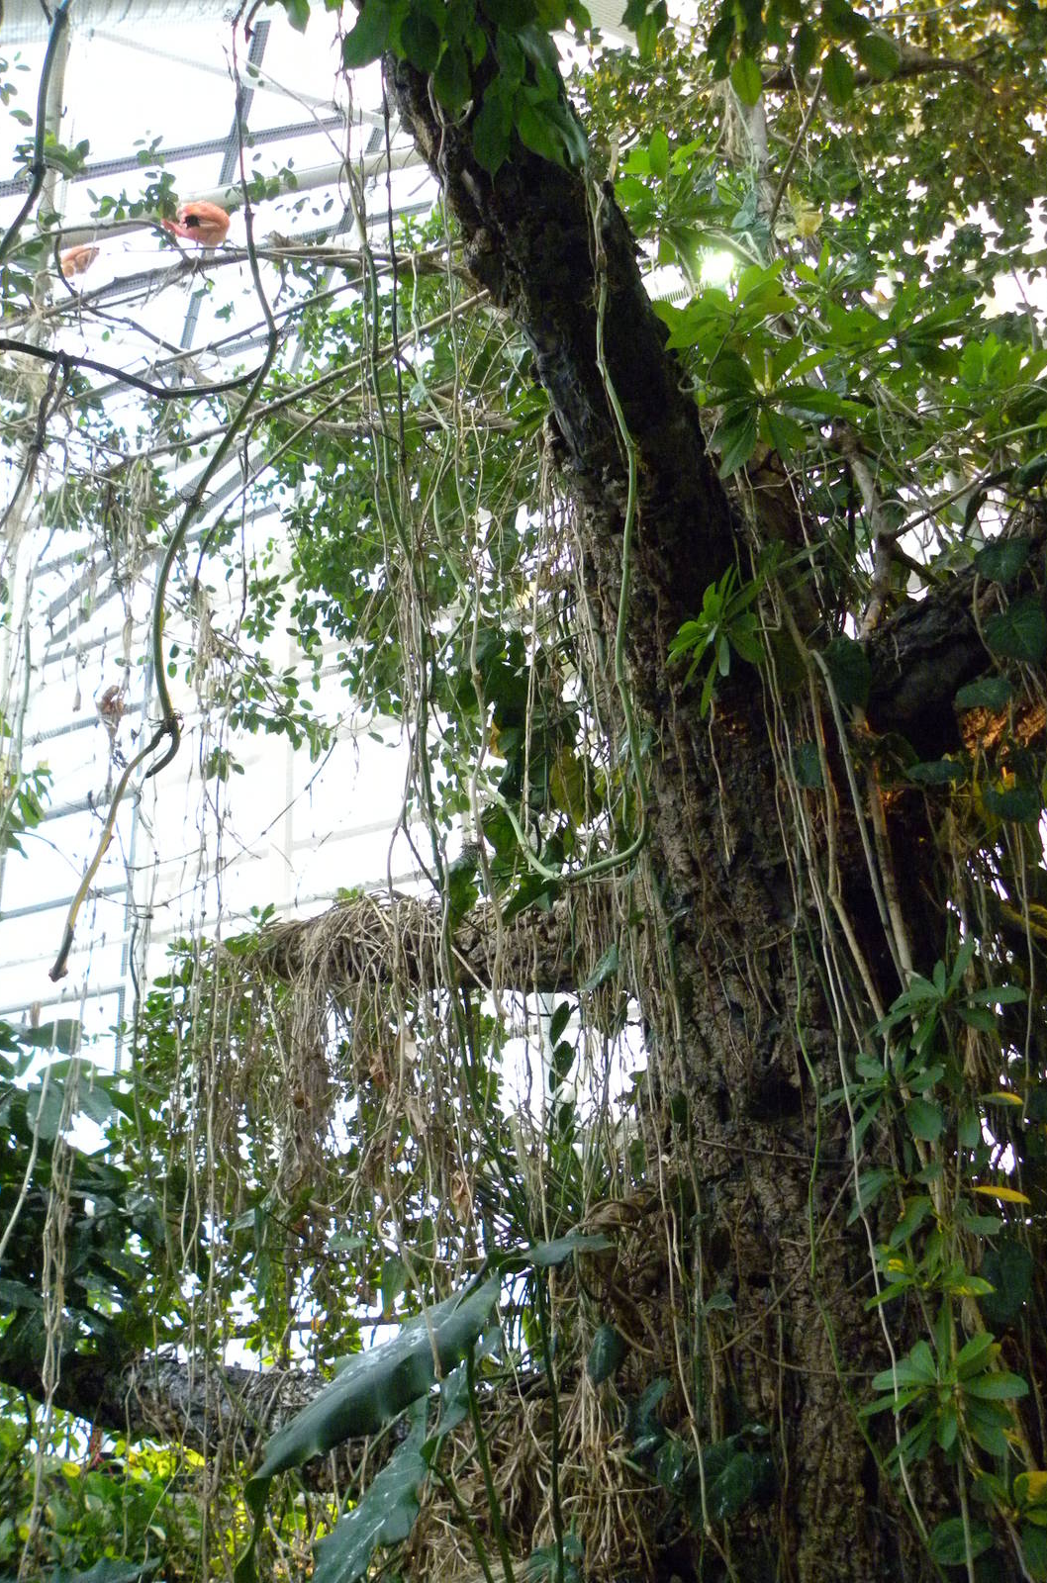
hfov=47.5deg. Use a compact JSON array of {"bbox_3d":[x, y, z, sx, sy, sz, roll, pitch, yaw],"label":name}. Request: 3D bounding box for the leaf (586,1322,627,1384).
[{"bbox_3d":[0.190,1.275,2.700,0.085,0.135,0.040,2,-25,15],"label":"leaf"}]

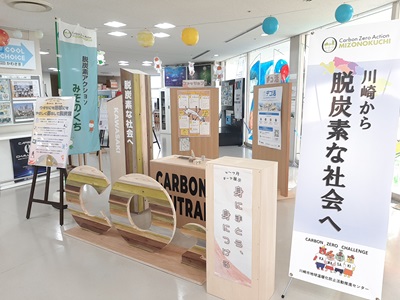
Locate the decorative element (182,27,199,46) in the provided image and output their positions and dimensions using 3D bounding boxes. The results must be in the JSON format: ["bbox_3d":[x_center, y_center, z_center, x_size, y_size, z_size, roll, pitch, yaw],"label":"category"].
[{"bbox_3d":[-0.129,-1.532,4.073,0.235,0.250,0.235,-1,10,-1],"label":"decorative element"}]

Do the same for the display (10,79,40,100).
[{"bbox_3d":[-3.210,-1.115,5.570,0.030,0.355,0.500,6,12,34],"label":"display"}]

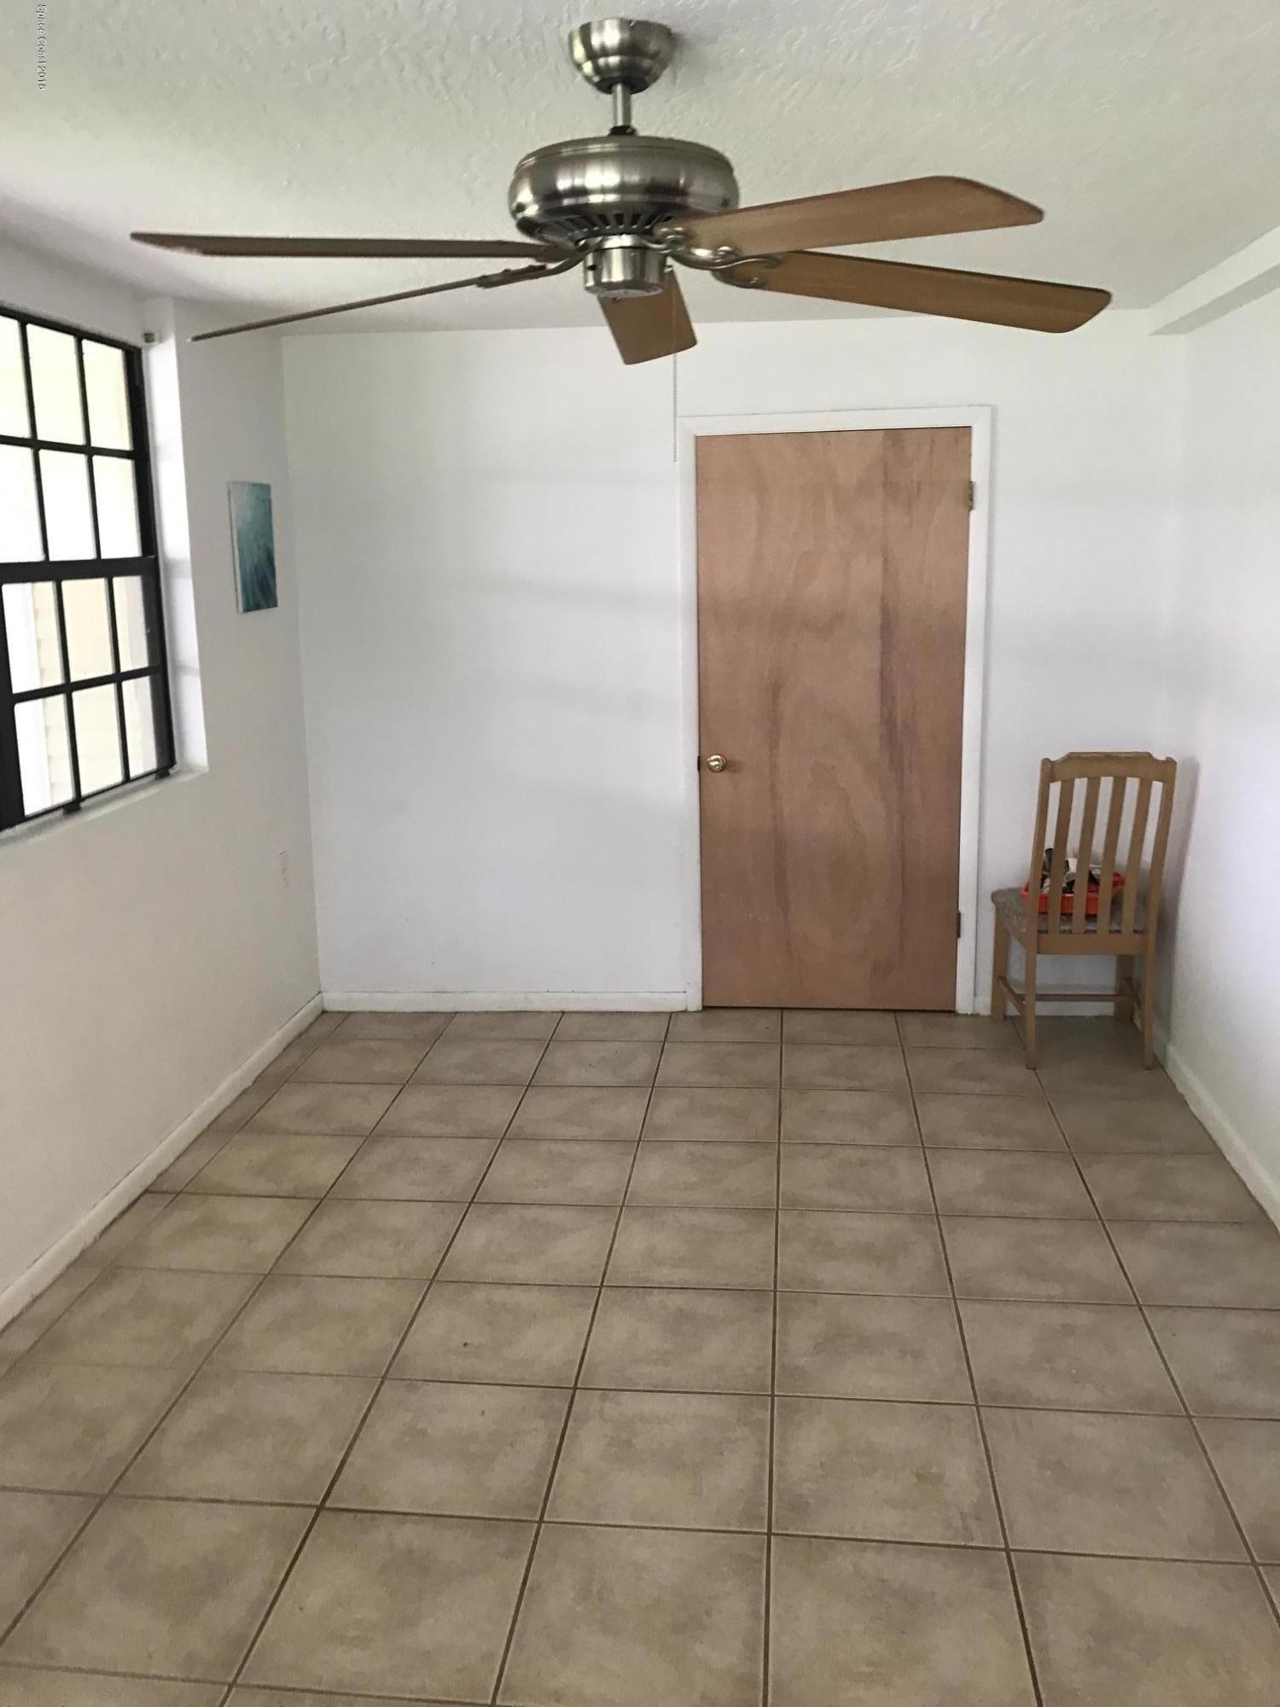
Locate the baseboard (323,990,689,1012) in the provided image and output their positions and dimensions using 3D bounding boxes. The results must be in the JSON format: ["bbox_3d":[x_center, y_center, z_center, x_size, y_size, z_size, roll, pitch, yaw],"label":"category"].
[{"bbox_3d":[-0.513,0.557,5.181,1.375,0.079,0.018,0,12,6],"label":"baseboard"}]

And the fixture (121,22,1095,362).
[{"bbox_3d":[-0.019,-0.871,1.792,1.310,0.335,1.280,0,13,6],"label":"fixture"}]

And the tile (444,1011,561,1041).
[{"bbox_3d":[-0.497,0.629,4.995,0.400,0.010,0.310,0,13,6],"label":"tile"}]

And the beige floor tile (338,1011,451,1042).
[{"bbox_3d":[-0.897,0.631,5.027,0.400,0.010,0.305,0,13,6],"label":"beige floor tile"}]

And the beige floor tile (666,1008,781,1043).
[{"bbox_3d":[0.314,0.626,4.990,0.401,0.012,0.348,0,12,6],"label":"beige floor tile"}]

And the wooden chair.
[{"bbox_3d":[1.459,0.143,4.559,0.495,1.035,0.570,0,13,6],"label":"wooden chair"}]

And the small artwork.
[{"bbox_3d":[-1.263,-1.001,4.522,0.022,0.409,0.304,0,12,6],"label":"small artwork"}]

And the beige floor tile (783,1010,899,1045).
[{"bbox_3d":[0.717,0.627,4.945,0.401,0.012,0.348,0,12,6],"label":"beige floor tile"}]

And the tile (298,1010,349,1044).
[{"bbox_3d":[-1.158,0.636,5.101,0.103,0.012,0.296,0,12,6],"label":"tile"}]

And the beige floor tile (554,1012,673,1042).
[{"bbox_3d":[-0.097,0.627,4.960,0.400,0.010,0.315,0,13,6],"label":"beige floor tile"}]

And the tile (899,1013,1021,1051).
[{"bbox_3d":[1.115,0.626,4.830,0.400,0.010,0.345,0,13,6],"label":"tile"}]

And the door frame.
[{"bbox_3d":[0.676,-0.454,4.900,1.049,2.120,0.113,0,12,6],"label":"door frame"}]

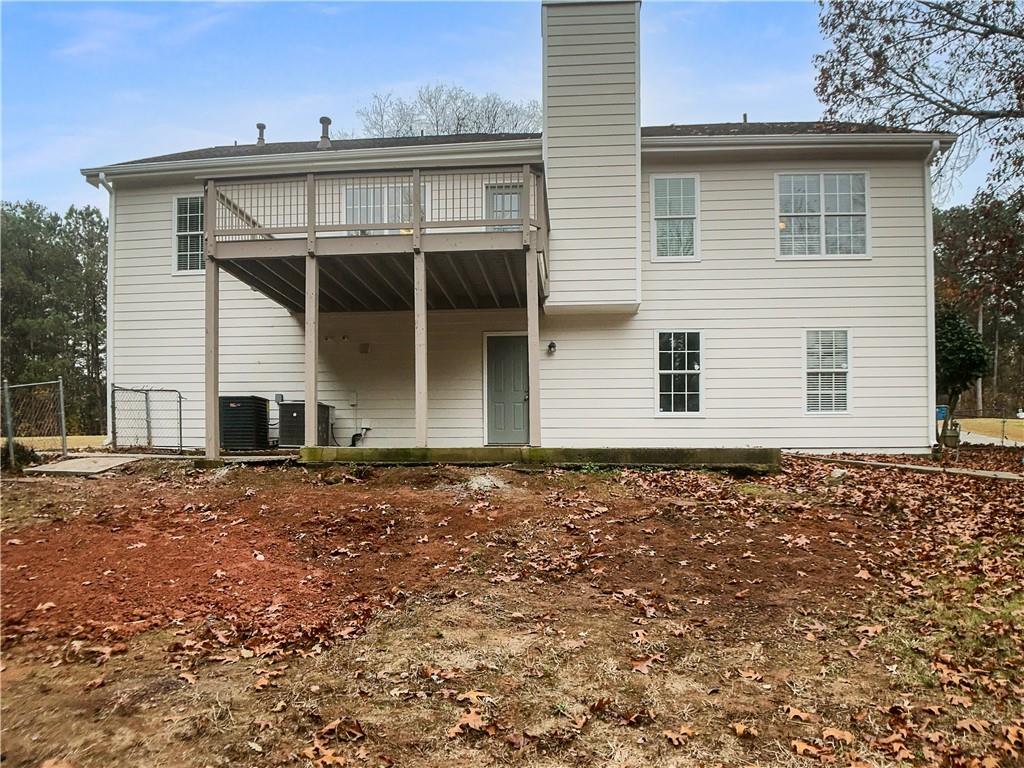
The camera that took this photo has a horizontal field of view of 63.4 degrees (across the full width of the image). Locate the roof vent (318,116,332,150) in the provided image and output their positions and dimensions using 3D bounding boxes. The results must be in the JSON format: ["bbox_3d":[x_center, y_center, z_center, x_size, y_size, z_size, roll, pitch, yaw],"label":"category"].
[{"bbox_3d":[-3.832,-5.156,17.000,0.270,0.650,0.270,-1,-3,4],"label":"roof vent"}]

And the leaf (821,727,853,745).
[{"bbox_3d":[1.419,1.528,3.600,0.135,0.030,0.110,0,3,0],"label":"leaf"}]

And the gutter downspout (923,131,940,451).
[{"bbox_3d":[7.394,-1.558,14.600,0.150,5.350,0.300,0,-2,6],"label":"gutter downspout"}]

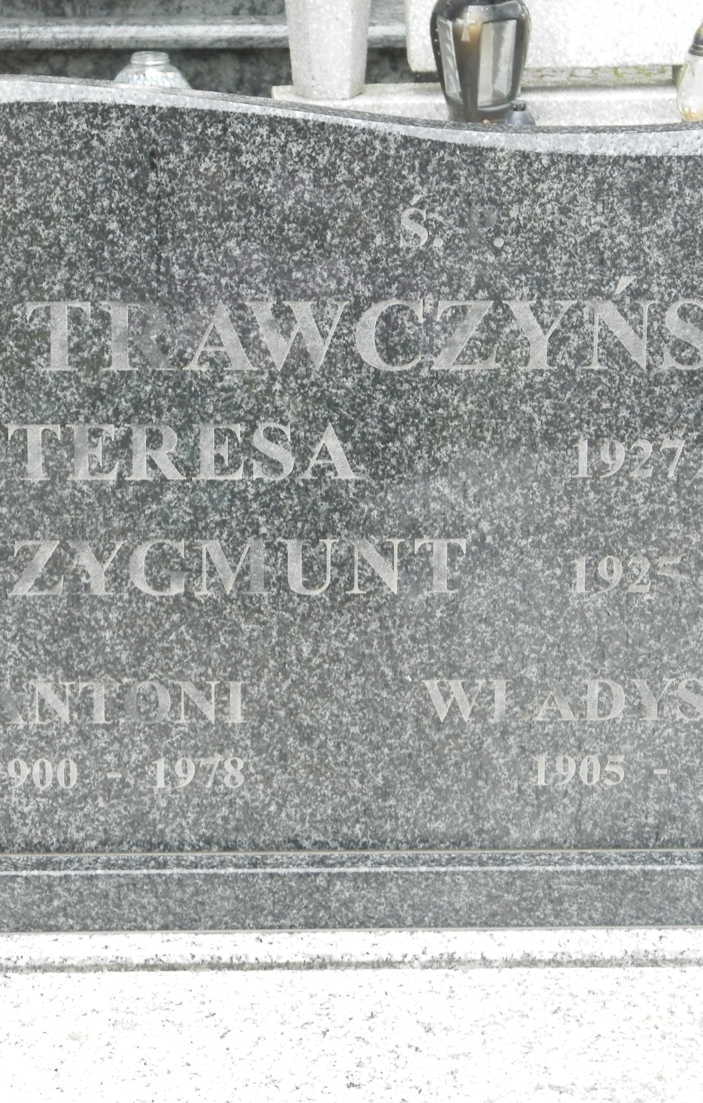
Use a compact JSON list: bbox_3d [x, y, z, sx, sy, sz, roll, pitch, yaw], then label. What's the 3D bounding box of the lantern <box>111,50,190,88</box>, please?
[{"bbox_3d":[-0.335,-0.737,5.830,0.145,0.190,0.145,0,18,0],"label":"lantern"}]

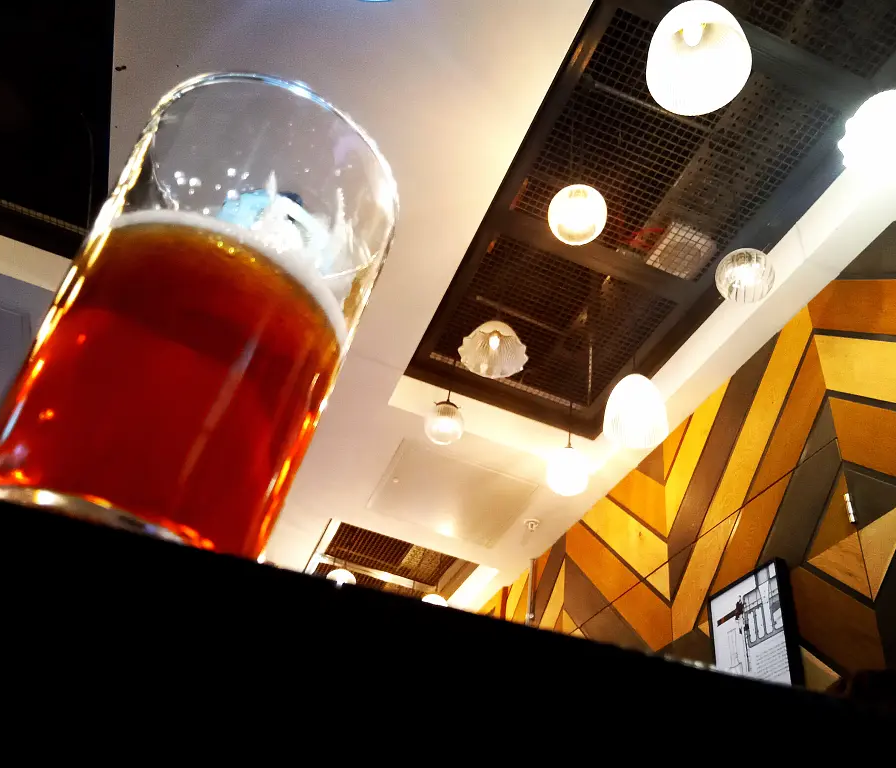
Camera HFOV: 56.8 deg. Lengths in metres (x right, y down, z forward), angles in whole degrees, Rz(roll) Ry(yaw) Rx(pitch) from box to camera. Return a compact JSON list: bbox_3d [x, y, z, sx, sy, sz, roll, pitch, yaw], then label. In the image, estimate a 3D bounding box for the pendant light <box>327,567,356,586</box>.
[{"bbox_3d":[-0.593,1.086,4.627,0.175,0.150,0.175,18,-40,-11],"label":"pendant light"}]

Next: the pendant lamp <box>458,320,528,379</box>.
[{"bbox_3d":[0.160,-0.145,2.884,0.234,0.140,0.234,6,-39,5],"label":"pendant lamp"}]

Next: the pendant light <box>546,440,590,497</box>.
[{"bbox_3d":[0.486,0.349,3.348,0.175,0.215,0.175,6,-39,5],"label":"pendant light"}]

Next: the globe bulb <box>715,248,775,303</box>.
[{"bbox_3d":[0.883,-0.323,2.470,0.169,0.152,0.169,6,-39,5],"label":"globe bulb"}]

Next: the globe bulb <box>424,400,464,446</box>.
[{"bbox_3d":[-0.014,0.155,3.262,0.157,0.188,0.157,6,-39,5],"label":"globe bulb"}]

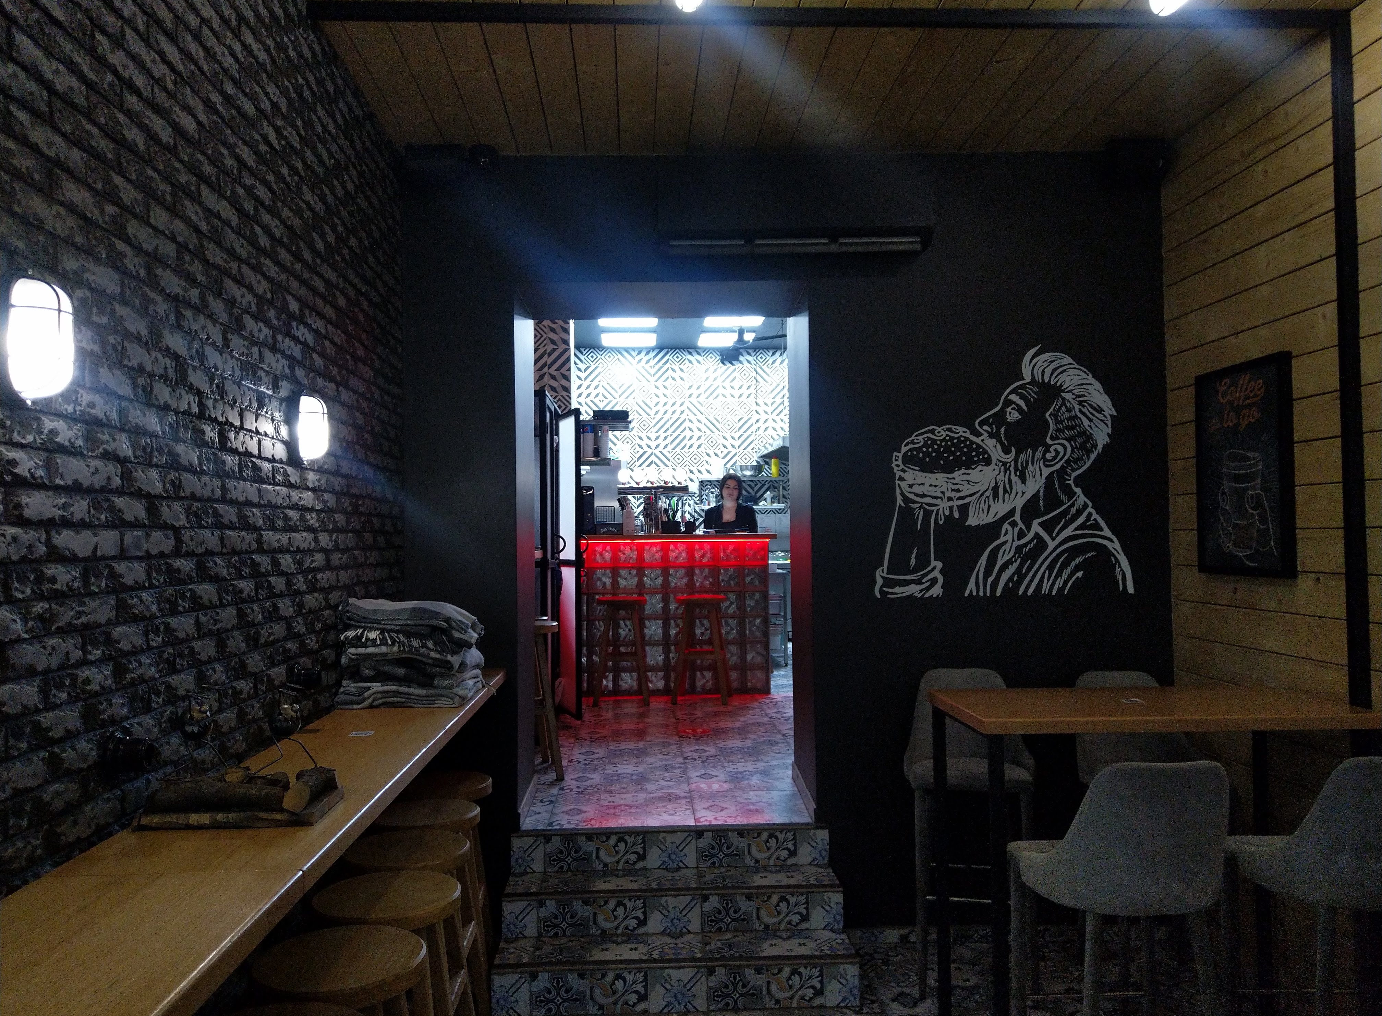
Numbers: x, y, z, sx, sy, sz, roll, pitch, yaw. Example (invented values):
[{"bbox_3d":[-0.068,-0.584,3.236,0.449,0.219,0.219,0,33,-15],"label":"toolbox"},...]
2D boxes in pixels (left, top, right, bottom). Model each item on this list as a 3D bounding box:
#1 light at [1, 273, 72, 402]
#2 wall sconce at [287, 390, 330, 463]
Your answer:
[{"bbox_3d":[-0.950,-0.251,1.471,0.081,0.198,0.134,0,-2,-3],"label":"light"},{"bbox_3d":[-1.022,-0.217,2.688,0.085,0.200,0.115,-1,-1,-3],"label":"wall sconce"}]

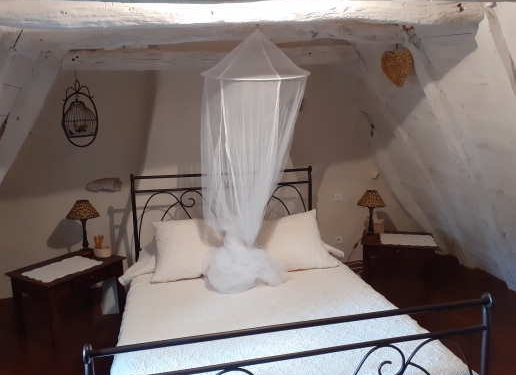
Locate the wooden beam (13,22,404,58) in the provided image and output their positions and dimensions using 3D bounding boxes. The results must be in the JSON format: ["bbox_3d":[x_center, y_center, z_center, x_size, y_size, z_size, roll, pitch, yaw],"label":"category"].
[{"bbox_3d":[-0.185,-0.949,2.477,2.350,0.170,0.180,-5,10,-12],"label":"wooden beam"}]

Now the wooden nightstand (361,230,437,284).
[{"bbox_3d":[1.266,0.676,3.669,0.599,0.430,0.474,2,10,19],"label":"wooden nightstand"}]

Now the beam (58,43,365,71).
[{"bbox_3d":[-0.308,-1.037,3.192,2.330,0.155,0.150,-5,10,-12],"label":"beam"}]

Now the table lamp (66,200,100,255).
[{"bbox_3d":[-1.394,0.317,3.228,0.272,0.430,0.272,4,11,30],"label":"table lamp"}]

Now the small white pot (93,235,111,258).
[{"bbox_3d":[-1.310,0.485,3.373,0.148,0.176,0.148,-3,10,-12],"label":"small white pot"}]

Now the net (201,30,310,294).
[{"bbox_3d":[0.000,-0.186,2.567,0.700,1.590,0.680,-3,9,-13],"label":"net"}]

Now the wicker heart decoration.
[{"bbox_3d":[0.933,-0.792,2.687,0.222,0.255,0.050,-1,9,-1],"label":"wicker heart decoration"}]

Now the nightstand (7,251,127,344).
[{"bbox_3d":[-1.385,0.796,2.991,0.491,0.440,0.636,4,11,30],"label":"nightstand"}]

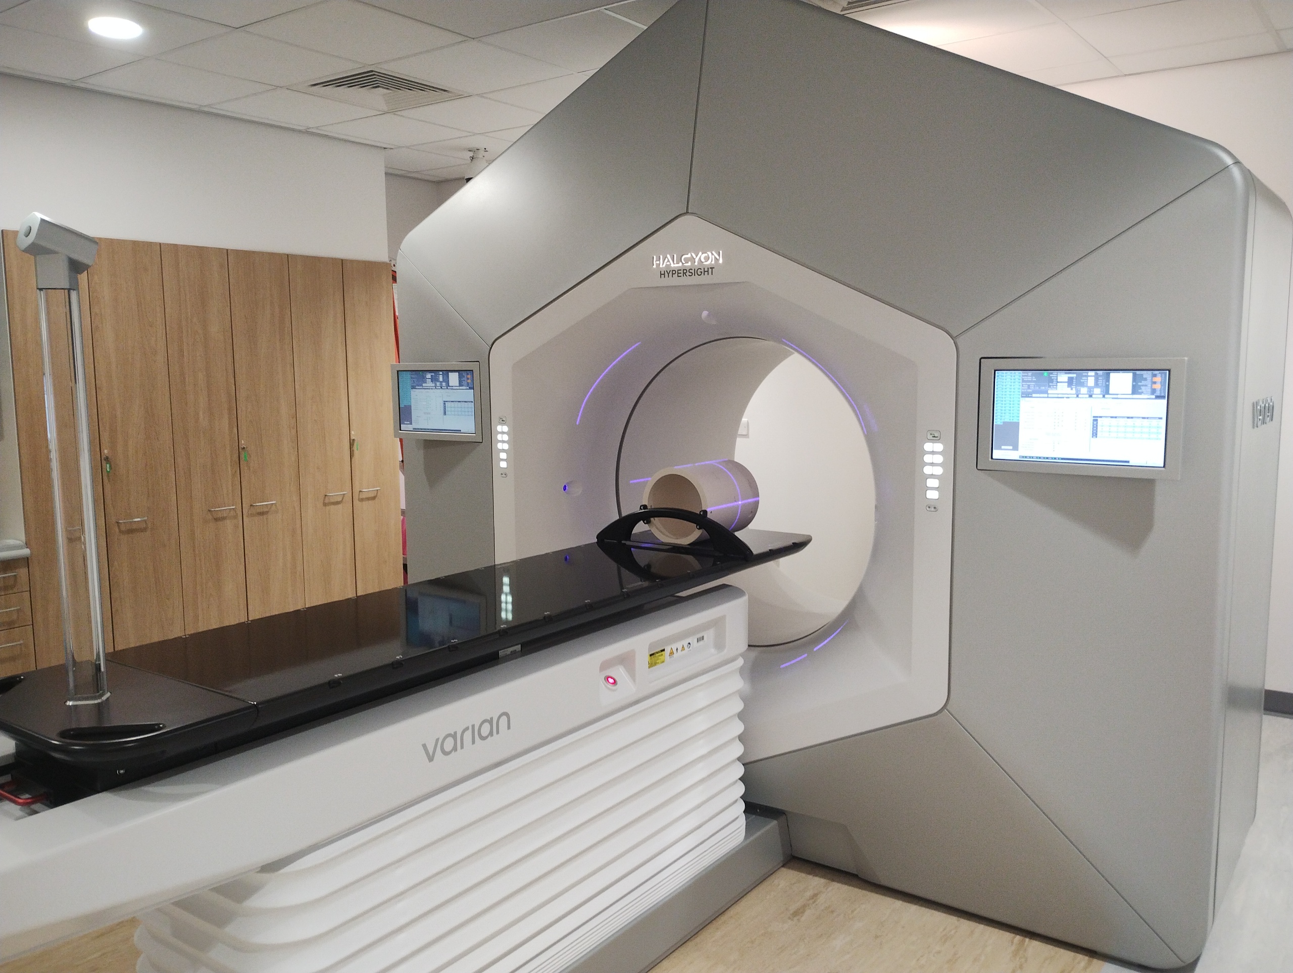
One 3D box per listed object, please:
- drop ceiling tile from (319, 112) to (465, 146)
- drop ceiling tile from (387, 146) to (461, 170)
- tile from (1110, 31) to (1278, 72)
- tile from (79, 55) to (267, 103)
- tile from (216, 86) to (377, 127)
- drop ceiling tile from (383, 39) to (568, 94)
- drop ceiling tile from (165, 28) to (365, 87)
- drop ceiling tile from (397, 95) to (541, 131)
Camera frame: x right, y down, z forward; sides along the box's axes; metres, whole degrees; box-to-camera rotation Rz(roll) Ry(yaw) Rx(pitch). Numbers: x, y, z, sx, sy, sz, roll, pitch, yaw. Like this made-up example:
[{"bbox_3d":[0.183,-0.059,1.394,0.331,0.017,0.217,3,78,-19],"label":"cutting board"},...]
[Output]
[{"bbox_3d":[-1.314,-1.871,5.503,0.600,0.020,0.600,5,9,36],"label":"drop ceiling tile"},{"bbox_3d":[-1.444,-1.976,6.335,0.600,0.020,0.600,5,9,36],"label":"drop ceiling tile"},{"bbox_3d":[2.215,-1.749,4.237,0.600,0.020,0.306,5,9,36],"label":"tile"},{"bbox_3d":[-2.021,-1.742,4.543,0.600,0.020,0.600,5,9,36],"label":"tile"},{"bbox_3d":[-1.667,-1.807,5.023,0.600,0.020,0.600,5,9,36],"label":"tile"},{"bbox_3d":[-0.698,-1.728,4.320,0.600,0.020,0.600,5,9,36],"label":"drop ceiling tile"},{"bbox_3d":[-1.537,-1.703,4.191,0.600,0.020,0.600,5,9,36],"label":"drop ceiling tile"},{"bbox_3d":[-0.829,-1.832,5.152,0.600,0.020,0.600,5,9,36],"label":"drop ceiling tile"}]

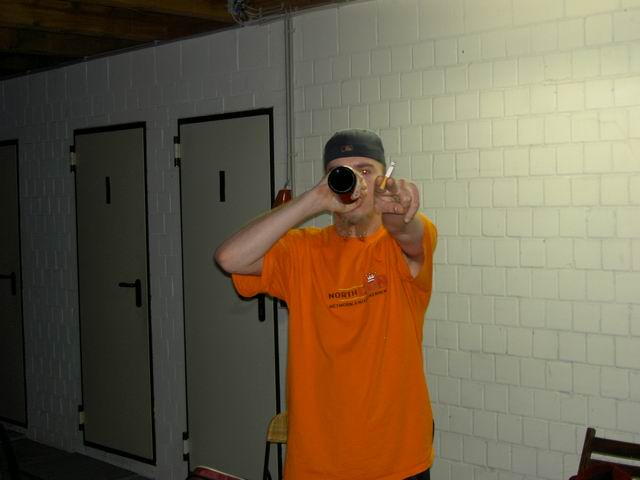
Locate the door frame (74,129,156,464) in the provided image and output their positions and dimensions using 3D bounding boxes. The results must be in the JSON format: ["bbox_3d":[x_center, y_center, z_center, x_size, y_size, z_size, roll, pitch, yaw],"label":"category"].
[{"bbox_3d":[-1.288,0.329,6.468,0.110,2.080,0.840,-4,3,-44],"label":"door frame"}]

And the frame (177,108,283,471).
[{"bbox_3d":[-0.483,0.349,5.625,0.110,2.080,0.840,-4,3,-44],"label":"frame"}]

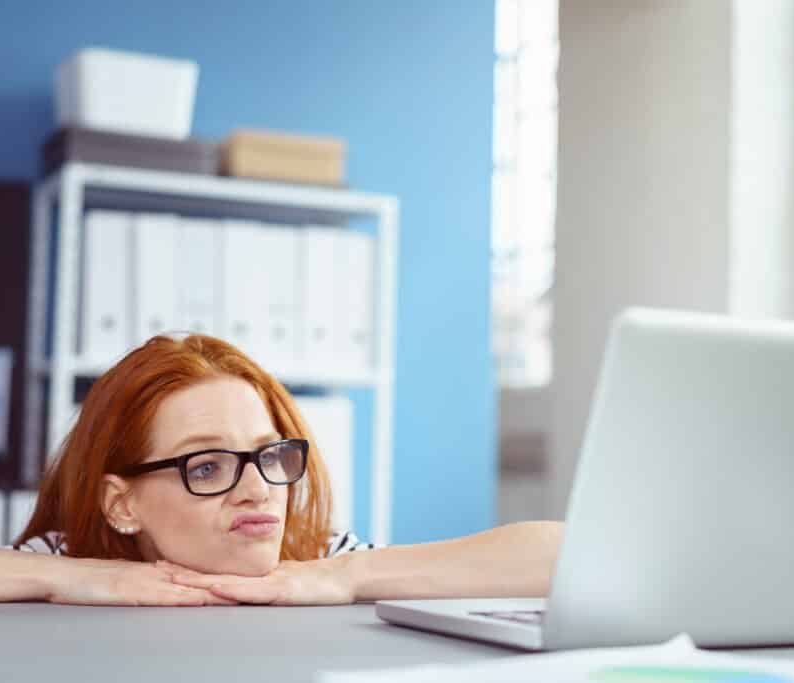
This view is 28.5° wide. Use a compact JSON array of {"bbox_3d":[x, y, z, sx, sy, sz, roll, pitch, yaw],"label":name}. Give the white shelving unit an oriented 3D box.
[{"bbox_3d":[-0.421,0.372,3.477,0.768,1.430,0.275,3,-5,-25],"label":"white shelving unit"}]

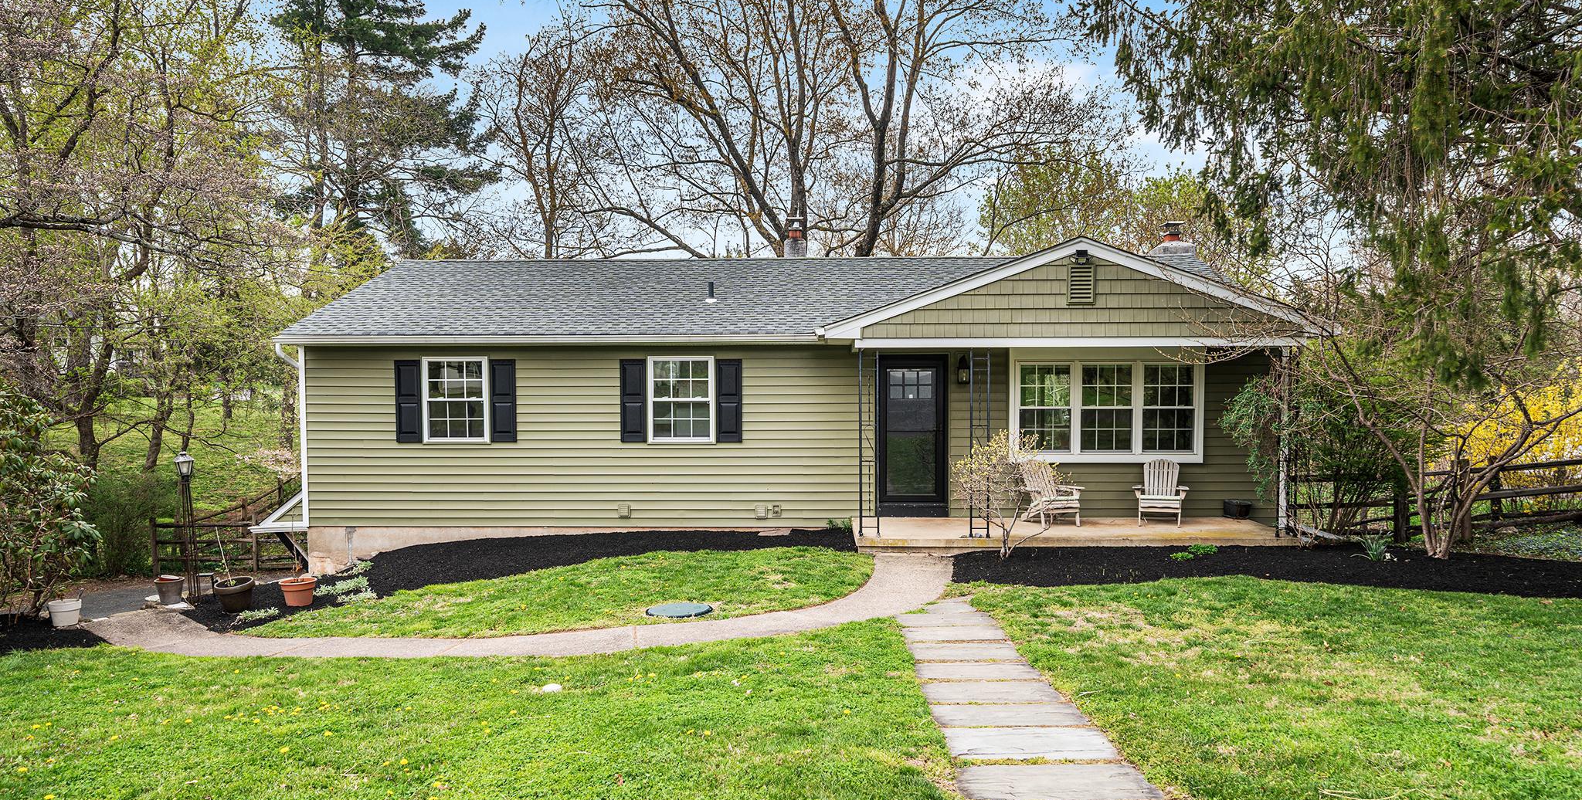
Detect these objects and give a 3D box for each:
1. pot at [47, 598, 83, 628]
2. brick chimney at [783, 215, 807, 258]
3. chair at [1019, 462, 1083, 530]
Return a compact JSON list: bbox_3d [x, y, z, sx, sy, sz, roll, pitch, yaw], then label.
[{"bbox_3d":[-8.756,2.560,12.716,0.330,0.290,0.330,0,3,0],"label":"pot"},{"bbox_3d":[0.082,-2.977,19.655,0.450,0.920,0.450,0,3,1],"label":"brick chimney"},{"bbox_3d":[3.578,1.278,14.699,0.730,0.890,0.790,-1,3,-19],"label":"chair"}]

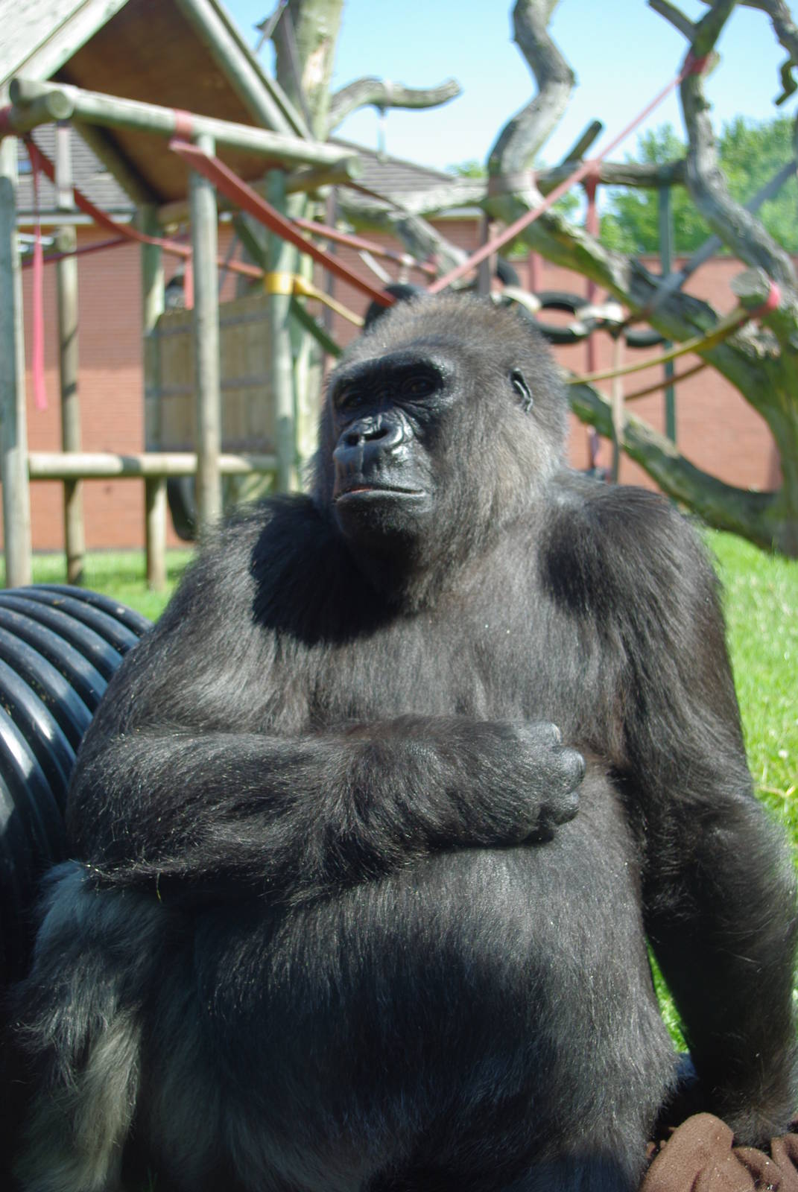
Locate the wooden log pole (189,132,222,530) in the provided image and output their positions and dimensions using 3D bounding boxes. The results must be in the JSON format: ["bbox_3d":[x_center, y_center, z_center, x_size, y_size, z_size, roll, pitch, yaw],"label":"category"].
[{"bbox_3d":[-1.310,-1.490,9.601,0.155,3.312,0.155,-1,5,-8],"label":"wooden log pole"}]

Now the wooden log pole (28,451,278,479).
[{"bbox_3d":[-1.671,-0.910,9.675,0.155,0.155,2.406,3,7,39],"label":"wooden log pole"}]

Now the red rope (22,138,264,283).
[{"bbox_3d":[-1.668,-2.604,9.550,0.120,0.674,2.259,3,6,35],"label":"red rope"}]

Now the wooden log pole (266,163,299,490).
[{"bbox_3d":[-0.895,-1.611,10.802,0.155,3.324,0.155,-1,5,-5],"label":"wooden log pole"}]

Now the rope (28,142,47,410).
[{"bbox_3d":[-2.237,-1.976,8.600,0.060,1.650,0.090,3,7,39],"label":"rope"}]

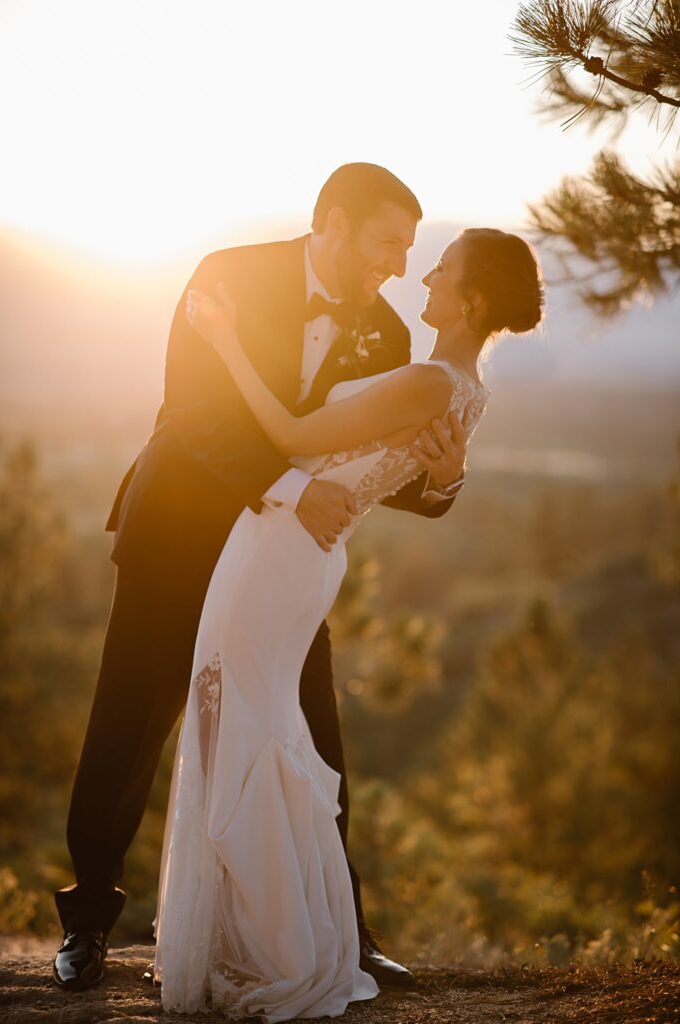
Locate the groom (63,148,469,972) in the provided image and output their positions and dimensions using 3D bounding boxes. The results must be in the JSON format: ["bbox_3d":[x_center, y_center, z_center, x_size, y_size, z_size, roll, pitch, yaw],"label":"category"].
[{"bbox_3d":[-0.160,0.130,4.880,0.730,1.670,0.640,-3,4,-41],"label":"groom"}]

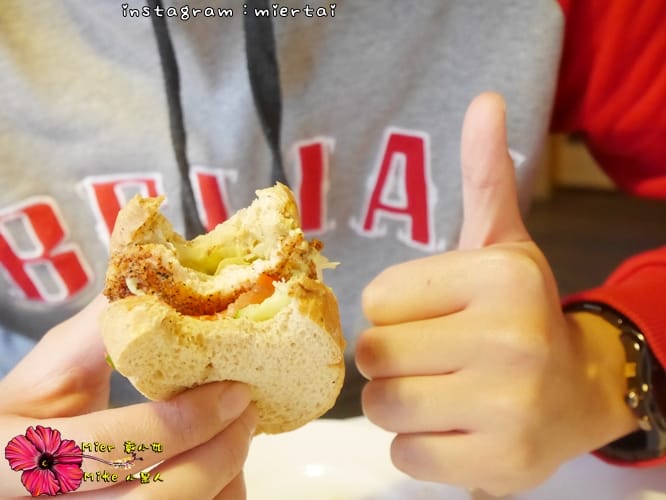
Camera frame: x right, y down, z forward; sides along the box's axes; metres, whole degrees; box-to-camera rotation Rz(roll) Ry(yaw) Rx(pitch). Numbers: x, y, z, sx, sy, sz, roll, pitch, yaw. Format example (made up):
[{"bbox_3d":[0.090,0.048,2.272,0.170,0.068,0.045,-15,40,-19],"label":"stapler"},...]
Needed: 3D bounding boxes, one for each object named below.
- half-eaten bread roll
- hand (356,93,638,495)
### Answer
[{"bbox_3d":[-0.037,0.020,0.362,0.081,0.068,0.066,0,46,0],"label":"half-eaten bread roll"},{"bbox_3d":[0.062,0.014,0.387,0.080,0.142,0.095,4,6,25],"label":"hand"}]

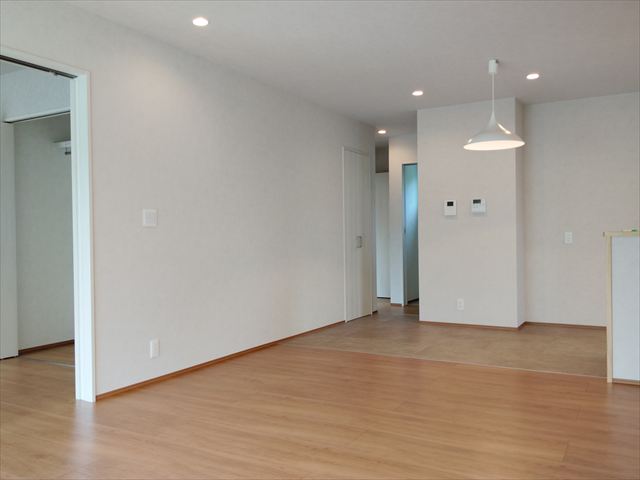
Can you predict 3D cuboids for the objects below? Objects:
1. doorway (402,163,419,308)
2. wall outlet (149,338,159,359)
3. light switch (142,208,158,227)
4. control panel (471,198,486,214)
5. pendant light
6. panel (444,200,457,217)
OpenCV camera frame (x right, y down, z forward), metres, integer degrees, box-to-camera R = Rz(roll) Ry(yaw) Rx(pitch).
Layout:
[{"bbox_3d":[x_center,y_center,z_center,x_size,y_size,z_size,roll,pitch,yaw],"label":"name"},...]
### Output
[{"bbox_3d":[1.488,-0.071,7.354,0.700,1.990,0.130,0,1,31],"label":"doorway"},{"bbox_3d":[-1.149,0.757,3.732,0.010,0.122,0.073,0,1,31],"label":"wall outlet"},{"bbox_3d":[-1.175,-0.151,3.699,0.011,0.119,0.119,0,1,31],"label":"light switch"},{"bbox_3d":[1.702,-0.363,5.730,0.138,0.146,0.025,0,1,31],"label":"control panel"},{"bbox_3d":[1.403,-1.104,4.329,0.469,0.692,0.469,0,1,31],"label":"pendant light"},{"bbox_3d":[1.437,-0.351,5.887,0.125,0.171,0.025,0,1,31],"label":"panel"}]

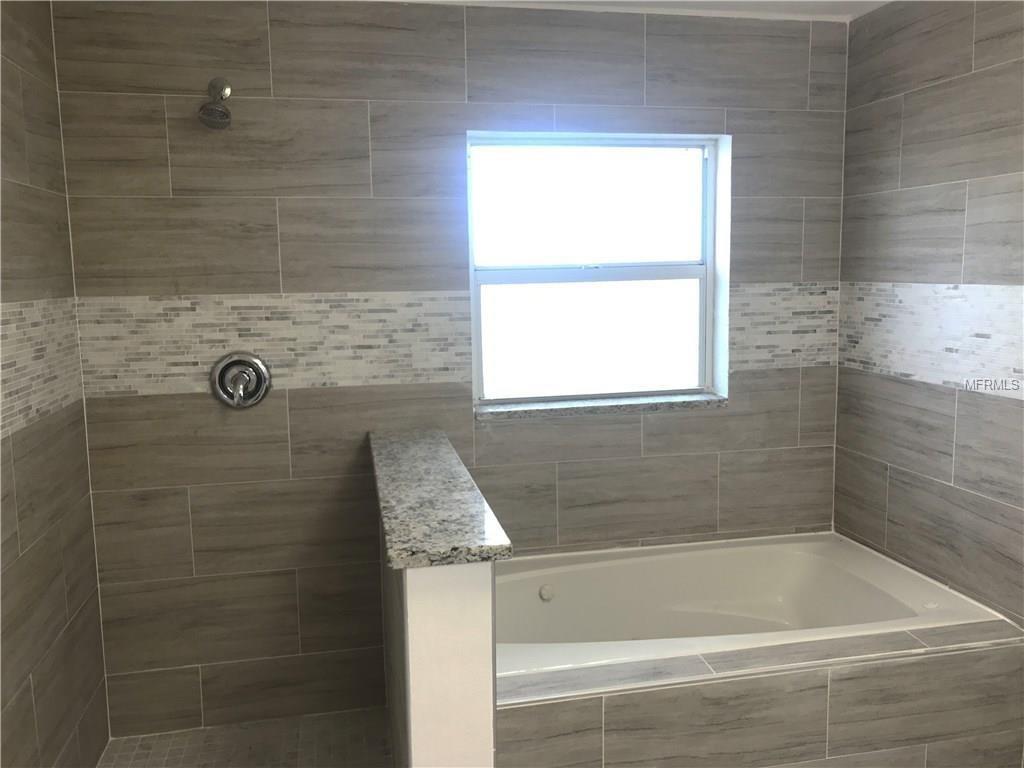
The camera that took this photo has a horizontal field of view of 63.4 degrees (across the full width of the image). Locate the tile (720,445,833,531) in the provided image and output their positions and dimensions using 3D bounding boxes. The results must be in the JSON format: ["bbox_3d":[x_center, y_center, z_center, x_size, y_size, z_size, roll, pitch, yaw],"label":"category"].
[{"bbox_3d":[0.989,0.392,3.103,0.463,0.299,0.012,-2,8,-12],"label":"tile"}]

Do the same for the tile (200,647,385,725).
[{"bbox_3d":[-0.736,1.028,2.821,0.602,0.219,0.012,-2,8,-12],"label":"tile"}]

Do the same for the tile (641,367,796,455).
[{"bbox_3d":[0.774,0.102,3.043,0.613,0.302,0.010,-2,8,-11],"label":"tile"}]

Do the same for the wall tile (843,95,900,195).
[{"bbox_3d":[1.246,-0.810,2.861,0.010,0.302,0.308,-3,8,-12],"label":"wall tile"}]

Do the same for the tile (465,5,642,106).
[{"bbox_3d":[0.152,-1.087,2.764,0.613,0.302,0.010,-2,8,-11],"label":"tile"}]

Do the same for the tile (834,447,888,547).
[{"bbox_3d":[1.245,0.396,2.961,0.010,0.295,0.309,-2,7,-11],"label":"tile"}]

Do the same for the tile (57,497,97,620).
[{"bbox_3d":[-1.295,0.510,2.476,0.012,0.299,0.301,-2,8,-12],"label":"tile"}]

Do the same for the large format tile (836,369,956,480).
[{"bbox_3d":[1.282,0.121,2.809,0.012,0.298,0.609,-2,8,-12],"label":"large format tile"}]

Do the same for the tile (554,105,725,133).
[{"bbox_3d":[0.439,-0.890,2.803,0.606,0.087,0.010,-2,7,-11],"label":"tile"}]

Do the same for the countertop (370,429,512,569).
[{"bbox_3d":[-0.240,0.252,2.185,0.245,0.030,1.235,-2,8,-12],"label":"countertop"}]

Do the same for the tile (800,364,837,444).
[{"bbox_3d":[1.139,0.086,3.096,0.147,0.298,0.012,-2,8,-12],"label":"tile"}]

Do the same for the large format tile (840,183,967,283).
[{"bbox_3d":[1.272,-0.485,2.731,0.012,0.296,0.609,-2,8,-12],"label":"large format tile"}]

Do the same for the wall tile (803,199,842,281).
[{"bbox_3d":[1.138,-0.524,3.040,0.151,0.302,0.010,-2,8,-11],"label":"wall tile"}]

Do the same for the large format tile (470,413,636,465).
[{"bbox_3d":[0.166,0.185,2.875,0.598,0.178,0.010,-2,7,-11],"label":"large format tile"}]

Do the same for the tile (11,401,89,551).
[{"bbox_3d":[-1.258,0.226,2.277,0.010,0.294,0.589,-2,7,-11],"label":"tile"}]

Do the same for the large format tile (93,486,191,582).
[{"bbox_3d":[-1.179,0.485,2.659,0.287,0.299,0.012,-2,8,-12],"label":"large format tile"}]

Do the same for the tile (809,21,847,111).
[{"bbox_3d":[1.130,-1.129,2.962,0.145,0.302,0.010,-2,8,-11],"label":"tile"}]

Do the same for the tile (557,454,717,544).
[{"bbox_3d":[0.456,0.410,2.963,0.603,0.295,0.010,-2,7,-11],"label":"tile"}]

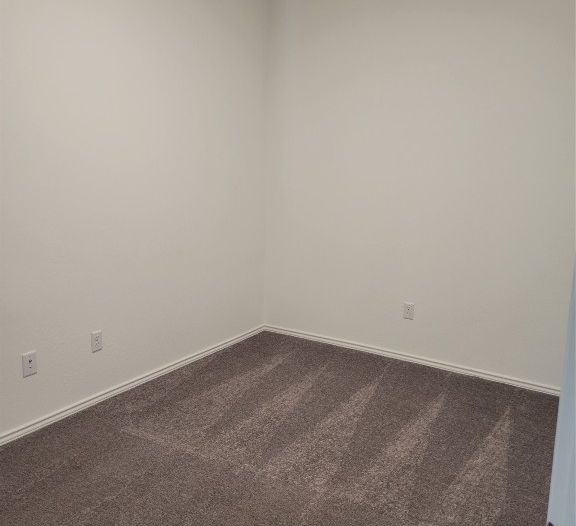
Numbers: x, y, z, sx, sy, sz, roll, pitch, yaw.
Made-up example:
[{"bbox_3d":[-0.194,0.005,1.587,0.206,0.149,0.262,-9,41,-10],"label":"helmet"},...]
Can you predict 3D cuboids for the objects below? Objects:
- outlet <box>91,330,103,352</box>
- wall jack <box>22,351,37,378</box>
[{"bbox_3d":[-1.046,0.433,3.171,0.009,0.115,0.071,8,13,32],"label":"outlet"},{"bbox_3d":[-1.266,0.499,2.835,0.009,0.115,0.071,8,13,32],"label":"wall jack"}]

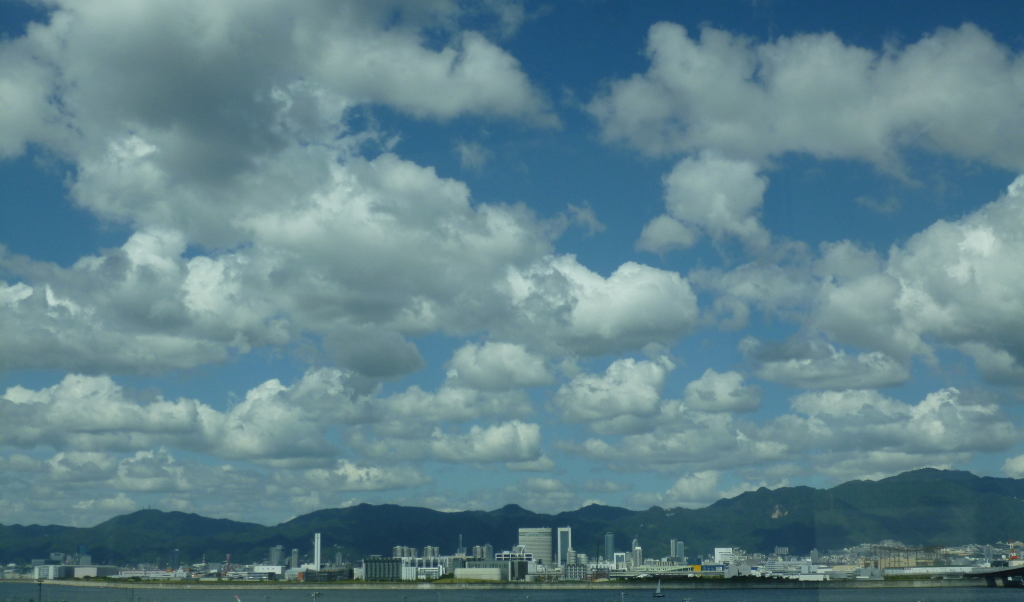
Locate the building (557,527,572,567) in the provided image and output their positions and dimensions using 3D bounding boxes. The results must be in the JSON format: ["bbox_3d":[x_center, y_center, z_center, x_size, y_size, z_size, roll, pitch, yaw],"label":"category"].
[{"bbox_3d":[125.040,590.250,3364.740,31.000,101.700,30.000,0,-11,0],"label":"building"}]

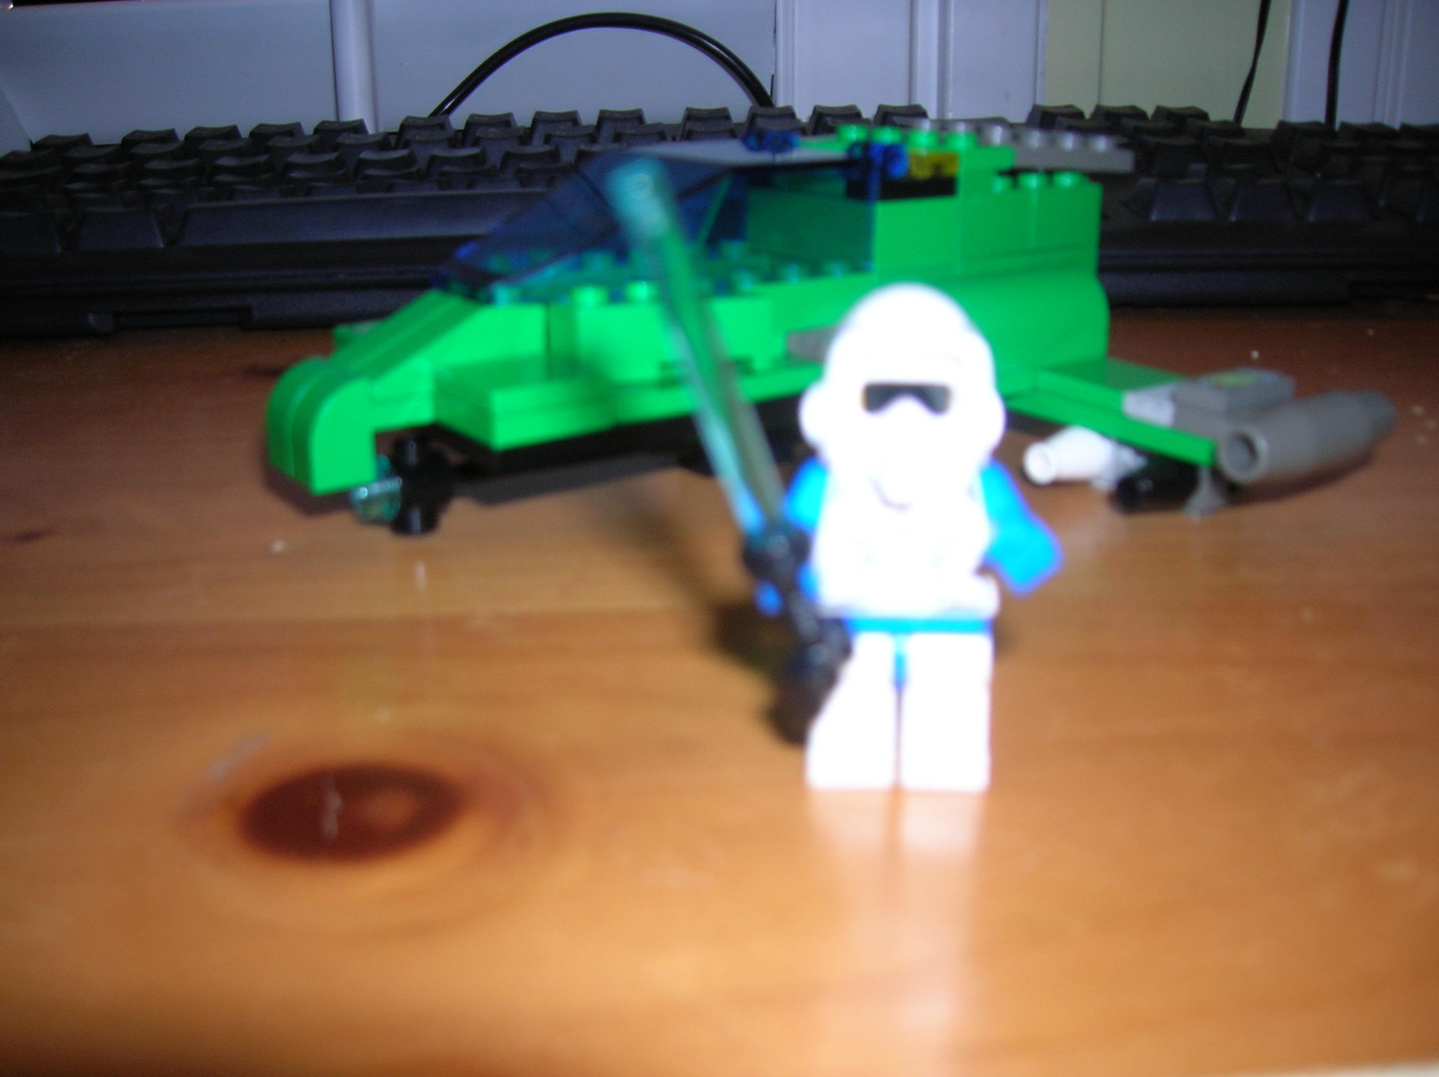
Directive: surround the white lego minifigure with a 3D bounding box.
[{"bbox_3d":[0.016,0.000,0.116,0.023,0.042,0.015,1,20,5],"label":"white lego minifigure"}]

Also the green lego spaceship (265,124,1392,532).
[{"bbox_3d":[0.005,-0.036,0.205,0.141,0.045,0.133,-14,24,-32],"label":"green lego spaceship"}]

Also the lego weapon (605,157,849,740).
[{"bbox_3d":[0.002,-0.008,0.105,0.006,0.042,0.006,-18,19,11],"label":"lego weapon"}]

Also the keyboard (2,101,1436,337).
[{"bbox_3d":[0.018,-0.093,0.371,0.454,0.037,0.154,-2,20,-2],"label":"keyboard"}]

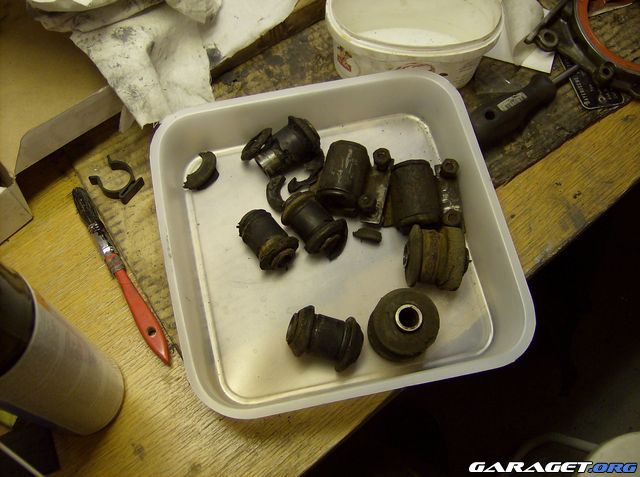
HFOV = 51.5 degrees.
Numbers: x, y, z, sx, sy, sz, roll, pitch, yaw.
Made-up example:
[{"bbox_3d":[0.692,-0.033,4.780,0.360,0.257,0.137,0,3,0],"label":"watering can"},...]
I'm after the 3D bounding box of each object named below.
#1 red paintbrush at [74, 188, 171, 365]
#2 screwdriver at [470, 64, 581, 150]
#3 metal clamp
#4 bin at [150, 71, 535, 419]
[{"bbox_3d":[-0.177,0.031,0.592,0.018,0.012,0.195,-29,72,-11],"label":"red paintbrush"},{"bbox_3d":[0.213,-0.144,0.652,0.178,0.035,0.035,-32,72,-12],"label":"screwdriver"},{"bbox_3d":[-0.190,-0.054,0.623,0.041,0.015,0.029,33,72,11],"label":"metal clamp"},{"bbox_3d":[0.013,0.000,0.587,0.290,0.052,0.288,-12,69,-5],"label":"bin"}]

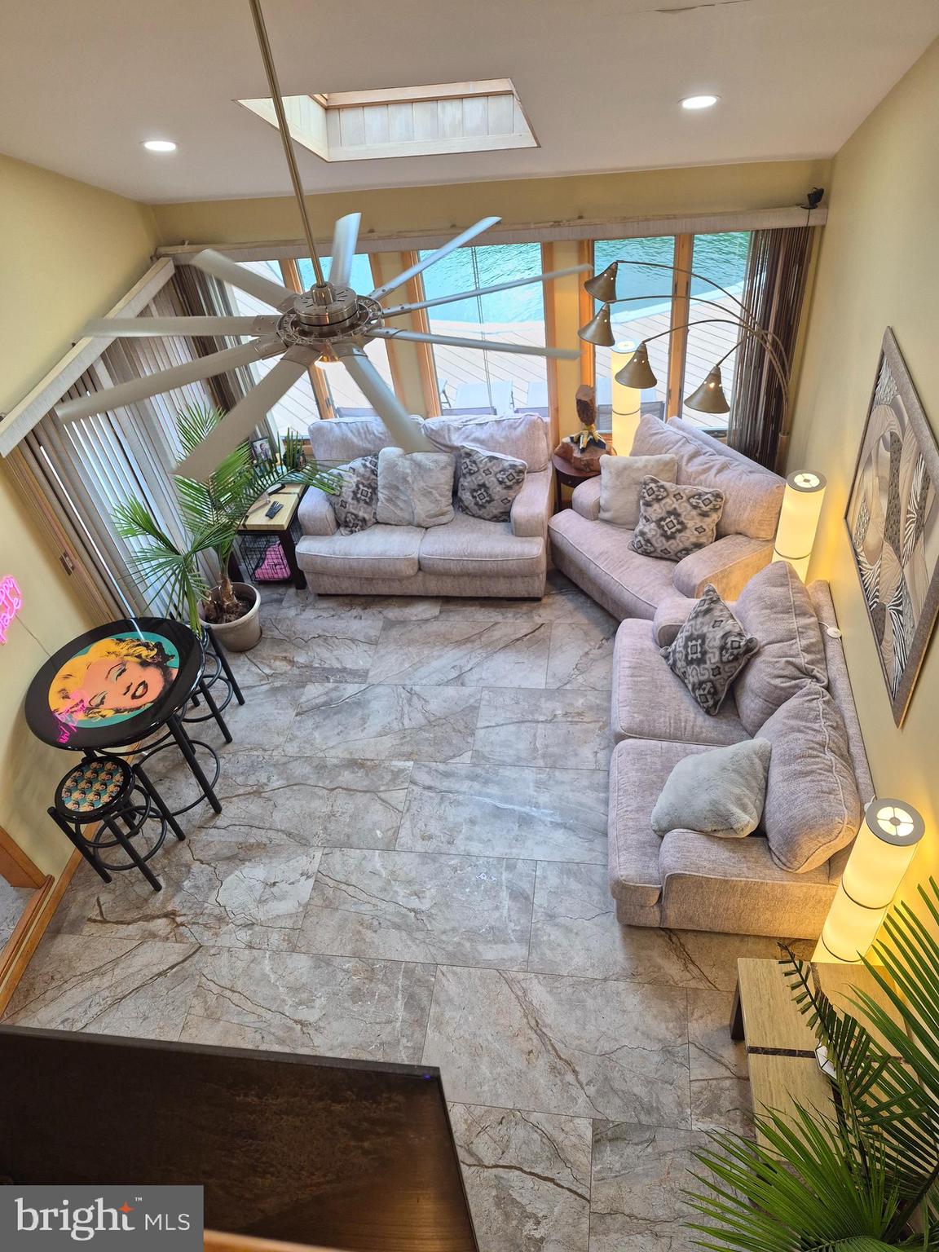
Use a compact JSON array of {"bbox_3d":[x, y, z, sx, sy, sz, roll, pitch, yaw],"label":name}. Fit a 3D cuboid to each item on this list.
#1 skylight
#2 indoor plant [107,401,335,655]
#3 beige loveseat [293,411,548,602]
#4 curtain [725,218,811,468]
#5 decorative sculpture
[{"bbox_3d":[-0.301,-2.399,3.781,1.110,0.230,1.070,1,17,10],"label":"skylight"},{"bbox_3d":[-1.424,-0.588,5.355,1.150,1.550,1.050,1,45,10],"label":"indoor plant"},{"bbox_3d":[-0.304,-0.846,6.051,1.770,0.970,0.980,2,45,11],"label":"beige loveseat"},{"bbox_3d":[1.965,-1.624,5.570,0.380,1.980,0.140,1,45,10],"label":"curtain"},{"bbox_3d":[0.777,-1.399,5.760,0.380,0.600,0.290,1,45,10],"label":"decorative sculpture"}]

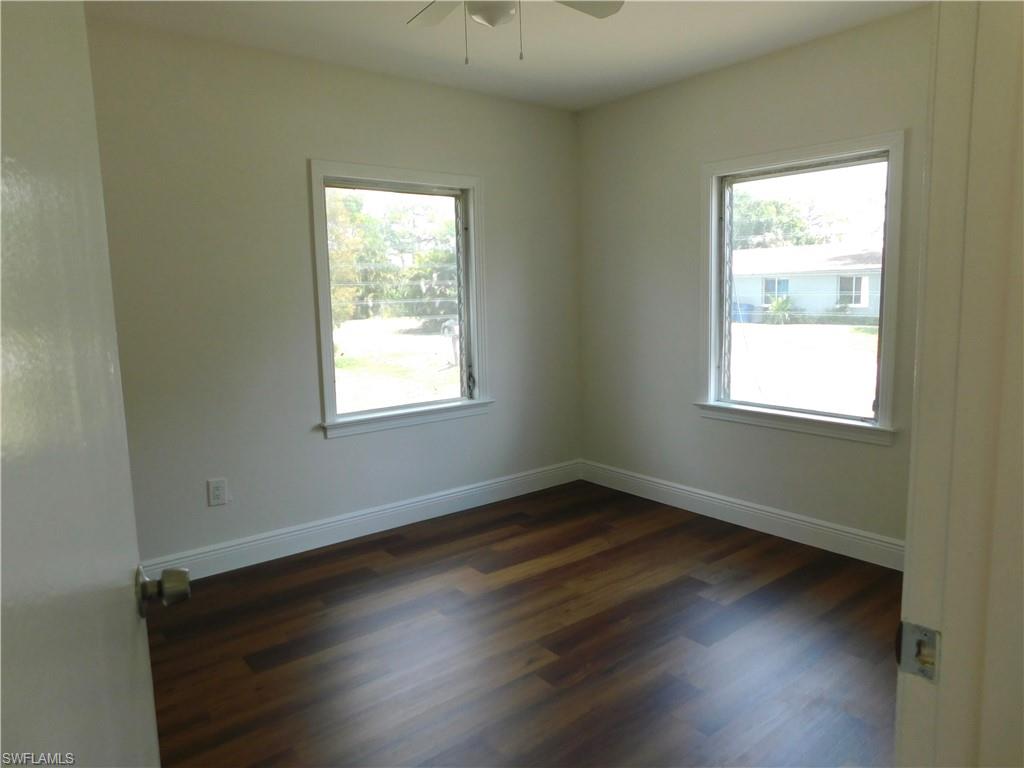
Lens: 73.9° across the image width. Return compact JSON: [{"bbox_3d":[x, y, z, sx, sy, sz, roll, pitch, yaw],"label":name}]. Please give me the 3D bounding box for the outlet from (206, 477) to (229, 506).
[{"bbox_3d":[-1.364,0.503,3.167,0.075,0.118,0.012,-7,10,-38],"label":"outlet"}]

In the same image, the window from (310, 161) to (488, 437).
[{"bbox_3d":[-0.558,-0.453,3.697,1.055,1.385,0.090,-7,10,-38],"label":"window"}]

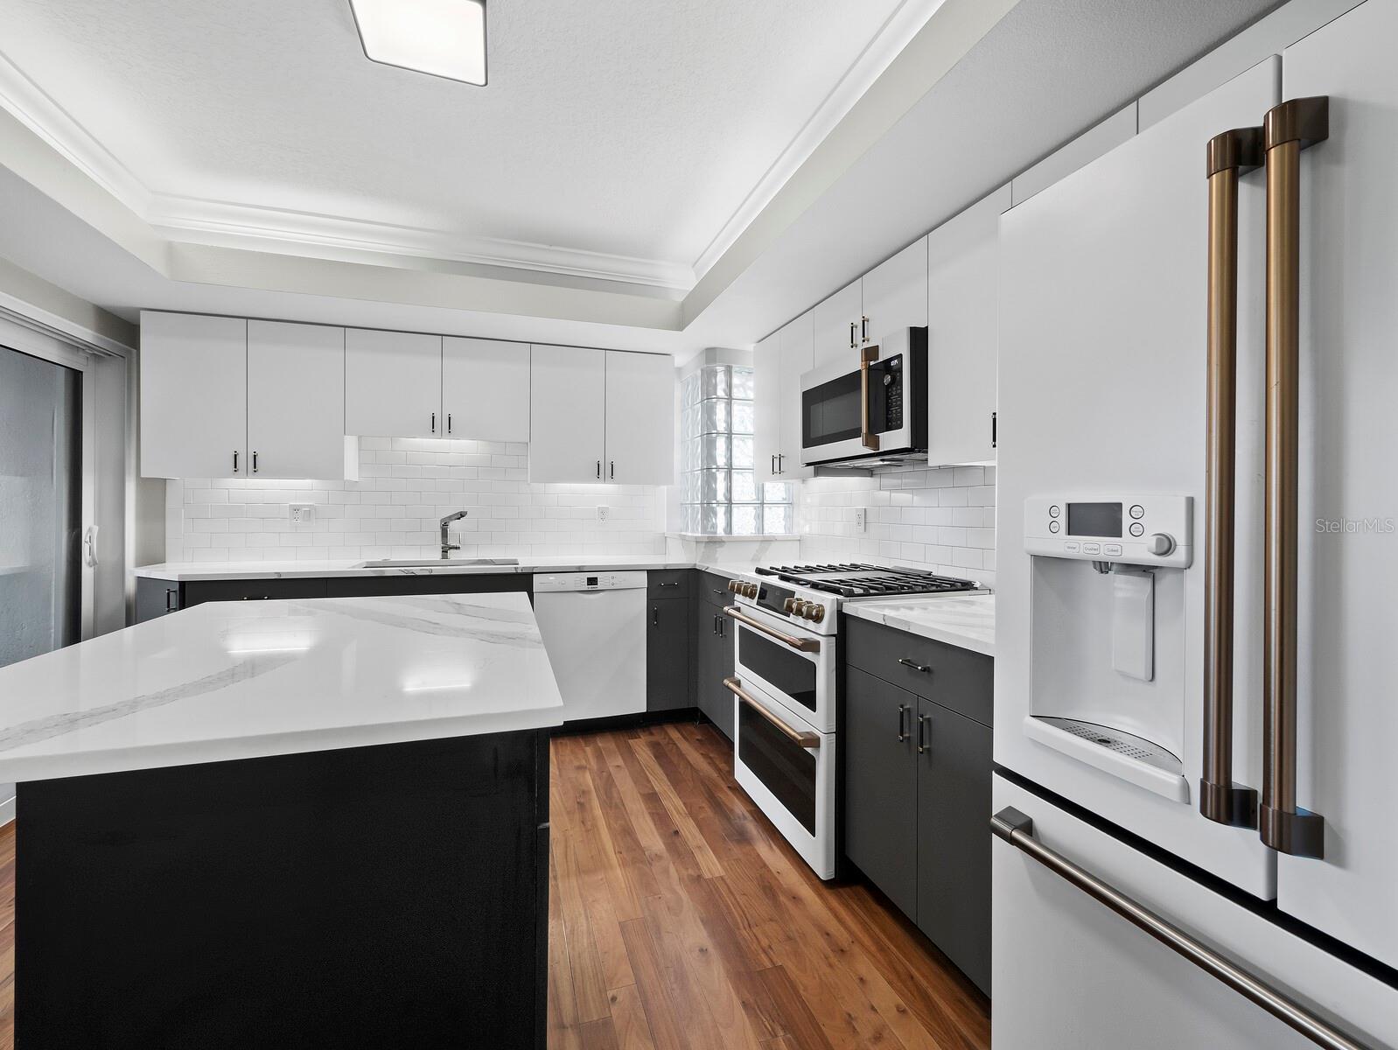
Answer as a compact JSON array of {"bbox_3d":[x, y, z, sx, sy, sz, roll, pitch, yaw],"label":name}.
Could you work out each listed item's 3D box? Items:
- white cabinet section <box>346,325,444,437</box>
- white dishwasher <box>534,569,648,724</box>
[{"bbox_3d":[-1.655,-0.737,3.141,0.458,0.556,0.330,0,1,-18],"label":"white cabinet section"},{"bbox_3d":[-0.658,0.650,3.265,0.600,0.822,0.590,0,1,-19],"label":"white dishwasher"}]

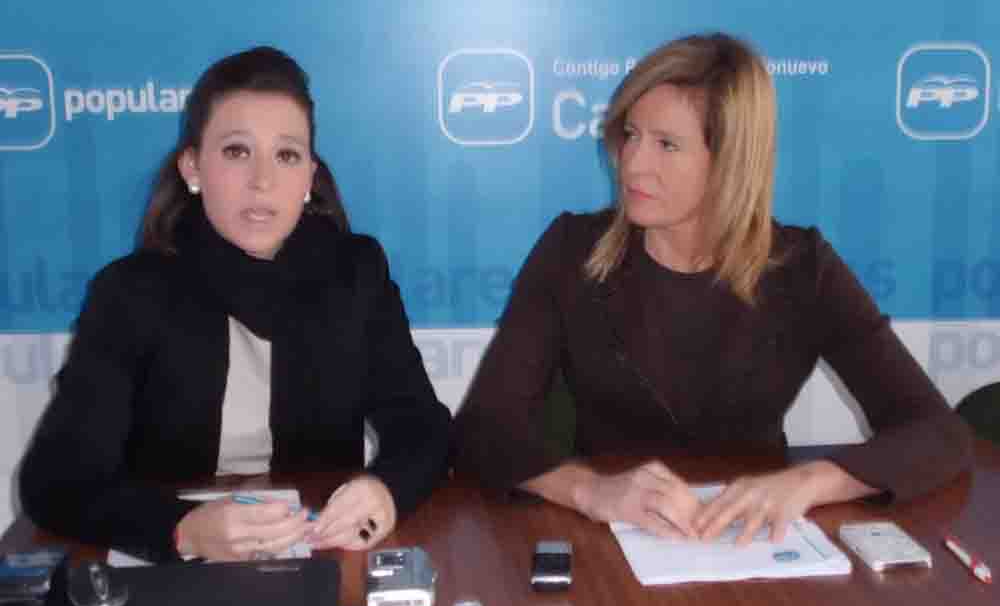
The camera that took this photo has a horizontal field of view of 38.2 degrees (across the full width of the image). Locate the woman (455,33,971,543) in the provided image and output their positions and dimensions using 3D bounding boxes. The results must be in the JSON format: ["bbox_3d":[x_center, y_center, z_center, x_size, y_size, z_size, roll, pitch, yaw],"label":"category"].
[{"bbox_3d":[0.252,0.299,1.843,0.610,1.265,0.660,0,10,3],"label":"woman"}]

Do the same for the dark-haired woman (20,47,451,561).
[{"bbox_3d":[-0.303,0.322,1.776,0.510,1.250,0.640,-2,10,-9],"label":"dark-haired woman"}]

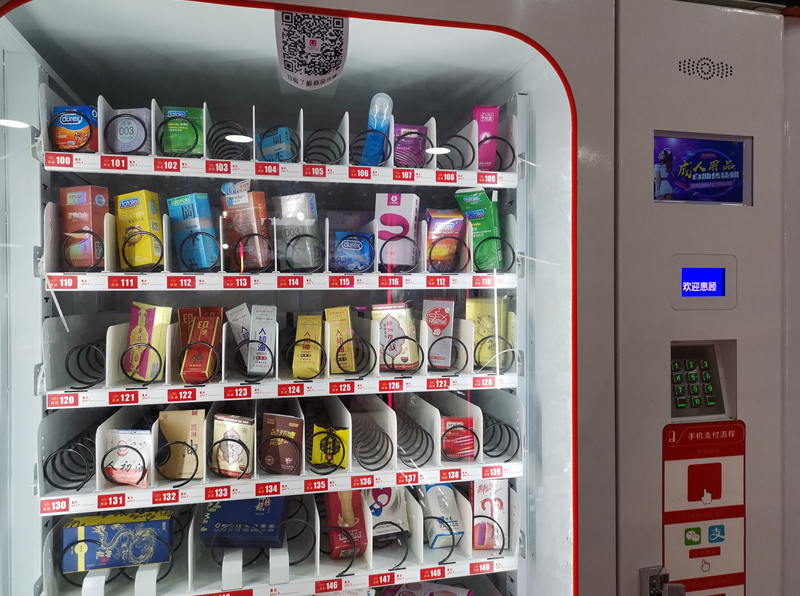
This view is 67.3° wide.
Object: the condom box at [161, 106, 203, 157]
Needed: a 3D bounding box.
[{"bbox_3d":[-0.328,-0.252,0.912,0.054,0.068,0.021,0,5,-10],"label":"condom box"}]

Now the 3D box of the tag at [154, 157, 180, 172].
[{"bbox_3d":[-0.347,-0.199,0.899,0.036,0.018,0.004,0,1,-14],"label":"tag"}]

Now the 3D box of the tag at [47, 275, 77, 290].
[{"bbox_3d":[-0.512,-0.023,0.911,0.039,0.019,0.002,0,0,-14],"label":"tag"}]

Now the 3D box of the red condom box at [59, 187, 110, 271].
[{"bbox_3d":[-0.469,-0.106,0.897,0.062,0.116,0.031,1,4,23],"label":"red condom box"}]

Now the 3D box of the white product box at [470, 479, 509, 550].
[{"bbox_3d":[0.158,0.374,1.066,0.060,0.124,0.045,0,0,-2],"label":"white product box"}]

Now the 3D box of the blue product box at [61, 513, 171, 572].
[{"bbox_3d":[-0.468,0.407,1.007,0.160,0.072,0.047,0,-1,-14],"label":"blue product box"}]

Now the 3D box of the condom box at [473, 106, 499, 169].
[{"bbox_3d":[0.162,-0.304,1.153,0.045,0.120,0.026,0,25,-3],"label":"condom box"}]

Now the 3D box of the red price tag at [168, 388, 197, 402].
[{"bbox_3d":[-0.329,0.147,0.908,0.040,0.017,0.004,0,1,-14],"label":"red price tag"}]

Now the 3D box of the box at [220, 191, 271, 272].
[{"bbox_3d":[-0.255,-0.111,1.006,0.064,0.122,0.034,-4,5,23],"label":"box"}]

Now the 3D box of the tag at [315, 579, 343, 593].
[{"bbox_3d":[-0.112,0.453,0.946,0.042,0.018,0.002,0,1,-14],"label":"tag"}]

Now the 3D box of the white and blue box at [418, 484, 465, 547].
[{"bbox_3d":[0.079,0.419,1.180,0.054,0.055,0.120,0,43,-15],"label":"white and blue box"}]

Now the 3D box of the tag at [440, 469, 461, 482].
[{"bbox_3d":[0.084,0.289,0.982,0.036,0.018,0.004,0,1,-14],"label":"tag"}]

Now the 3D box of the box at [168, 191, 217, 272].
[{"bbox_3d":[-0.337,-0.107,0.985,0.058,0.117,0.033,-6,6,24],"label":"box"}]

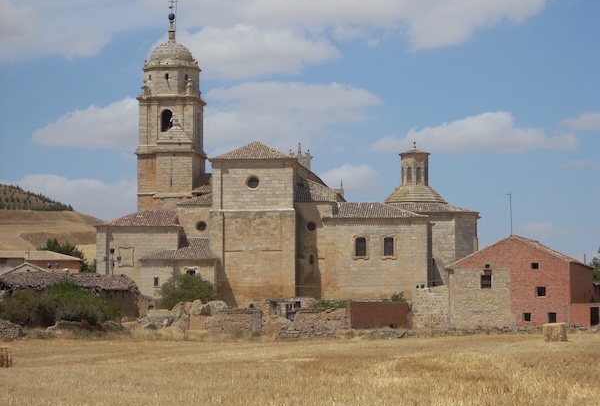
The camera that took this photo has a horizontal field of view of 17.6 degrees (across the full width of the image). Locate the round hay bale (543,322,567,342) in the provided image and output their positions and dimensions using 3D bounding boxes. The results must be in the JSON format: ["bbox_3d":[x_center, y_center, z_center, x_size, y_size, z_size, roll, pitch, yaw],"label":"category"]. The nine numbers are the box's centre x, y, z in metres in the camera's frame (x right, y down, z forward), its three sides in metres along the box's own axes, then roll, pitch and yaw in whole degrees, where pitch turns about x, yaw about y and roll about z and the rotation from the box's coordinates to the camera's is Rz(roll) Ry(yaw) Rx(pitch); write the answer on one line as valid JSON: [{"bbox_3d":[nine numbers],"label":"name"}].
[{"bbox_3d":[16.873,8.592,128.500,1.480,1.240,1.480,0,-3,0],"label":"round hay bale"}]

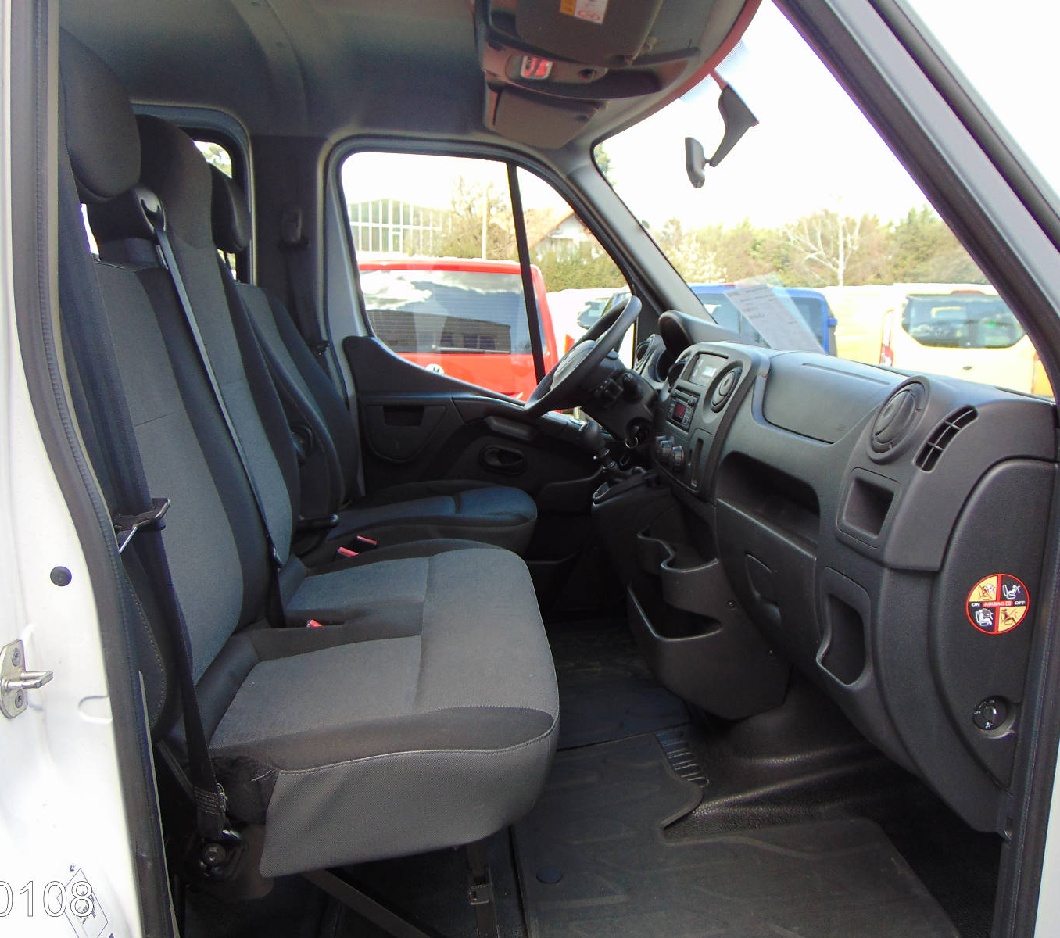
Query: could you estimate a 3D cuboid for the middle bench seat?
[{"bbox_3d":[-0.355,-0.074,1.519,0.742,1.107,0.968,-1,10,-5],"label":"middle bench seat"}]

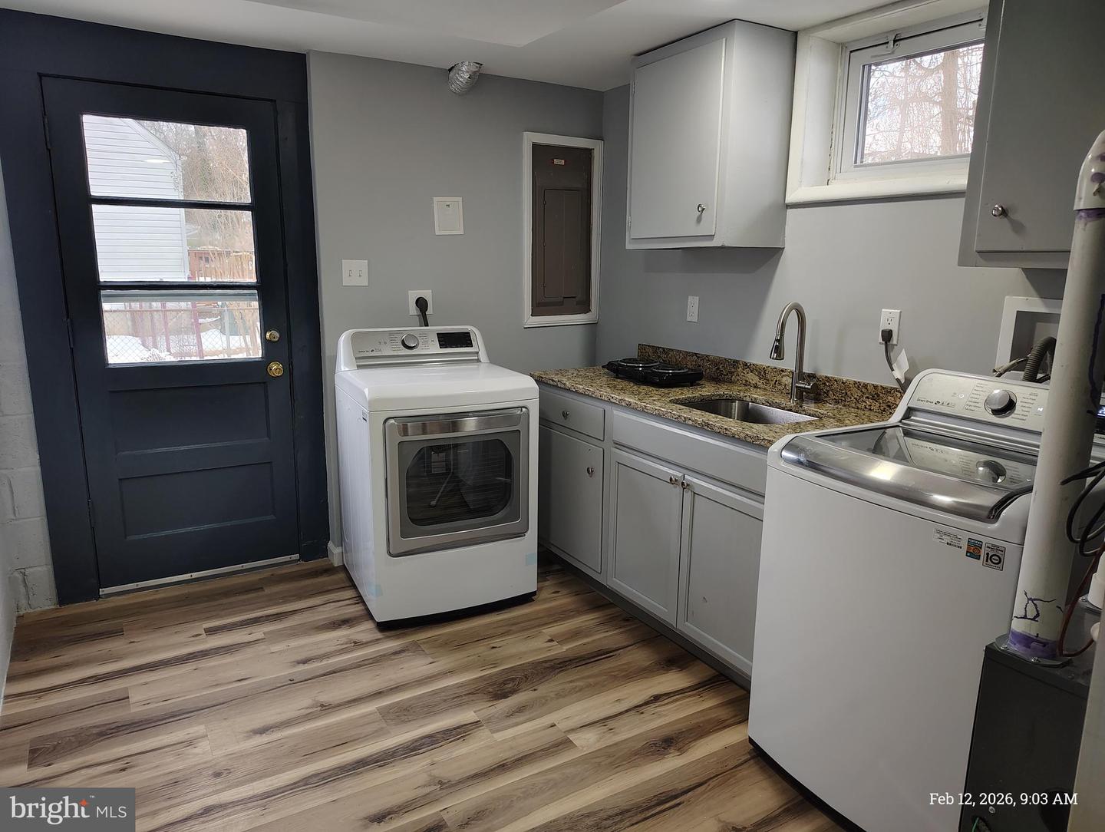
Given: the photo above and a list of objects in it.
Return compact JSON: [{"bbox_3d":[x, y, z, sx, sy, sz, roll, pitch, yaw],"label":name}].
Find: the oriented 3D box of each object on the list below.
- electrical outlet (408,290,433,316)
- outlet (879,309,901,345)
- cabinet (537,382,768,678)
[{"bbox_3d":[-0.618,-0.532,3.621,0.115,0.114,0.014,-6,13,-30],"label":"electrical outlet"},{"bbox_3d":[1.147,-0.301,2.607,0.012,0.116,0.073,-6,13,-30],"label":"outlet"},{"bbox_3d":[0.572,0.373,3.106,0.628,0.881,1.533,-6,13,-30],"label":"cabinet"}]

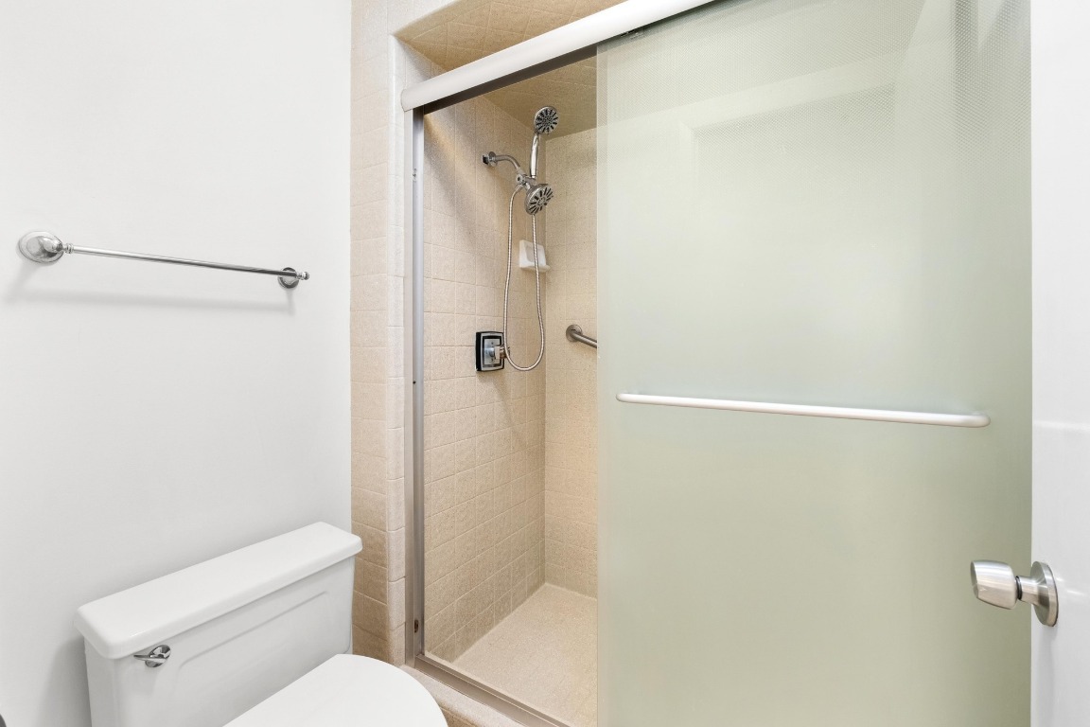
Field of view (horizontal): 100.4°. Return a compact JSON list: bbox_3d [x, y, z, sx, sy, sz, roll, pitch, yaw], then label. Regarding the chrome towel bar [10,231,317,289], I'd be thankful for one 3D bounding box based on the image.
[{"bbox_3d":[-0.772,-0.221,1.007,0.085,0.058,0.514,1,2,31],"label":"chrome towel bar"}]

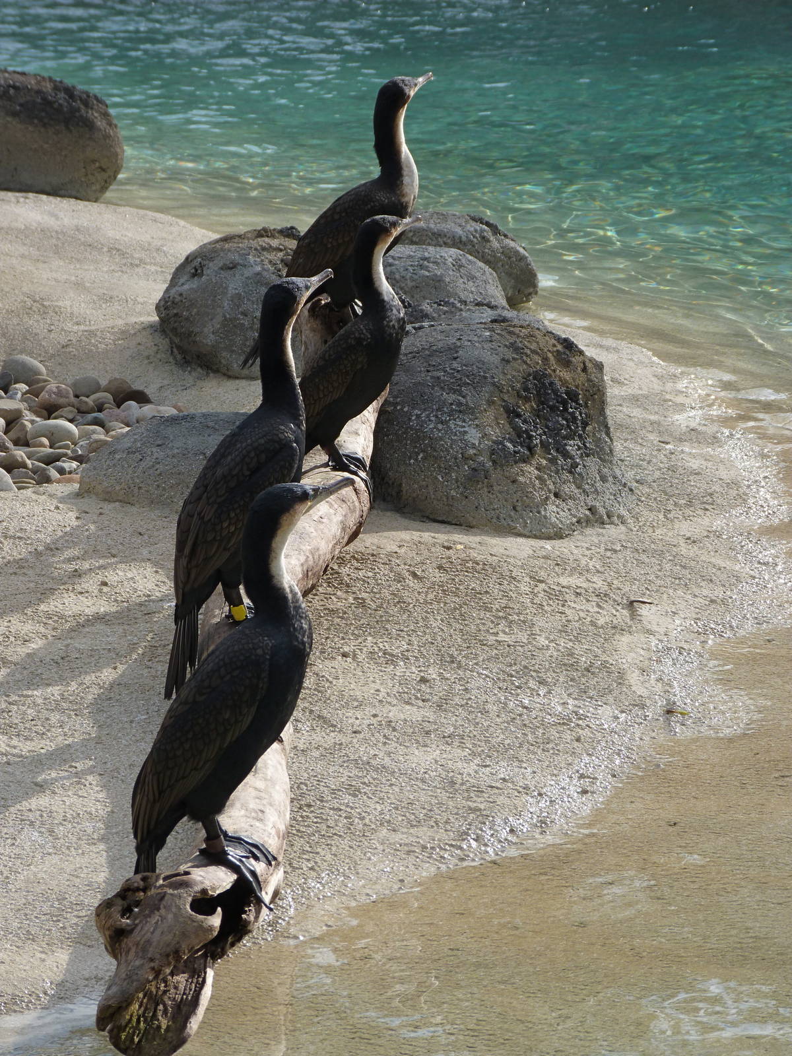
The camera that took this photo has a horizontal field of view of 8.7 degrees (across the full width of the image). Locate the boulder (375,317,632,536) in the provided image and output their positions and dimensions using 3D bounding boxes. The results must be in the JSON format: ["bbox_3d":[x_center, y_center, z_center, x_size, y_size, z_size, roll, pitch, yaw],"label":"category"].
[{"bbox_3d":[0.211,-0.206,10.389,0.510,0.390,0.470,0,11,0],"label":"boulder"}]

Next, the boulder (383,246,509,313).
[{"bbox_3d":[0.086,-0.542,11.900,0.360,0.230,0.340,0,11,0],"label":"boulder"}]

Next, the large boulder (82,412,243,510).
[{"bbox_3d":[-0.457,-0.144,10.850,0.420,0.150,0.360,0,13,0],"label":"large boulder"}]

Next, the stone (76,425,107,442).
[{"bbox_3d":[-0.641,-0.199,10.900,0.062,0.031,0.050,0,13,0],"label":"stone"}]

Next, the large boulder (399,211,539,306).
[{"bbox_3d":[0.145,-0.687,13.300,0.420,0.210,0.360,0,13,0],"label":"large boulder"}]

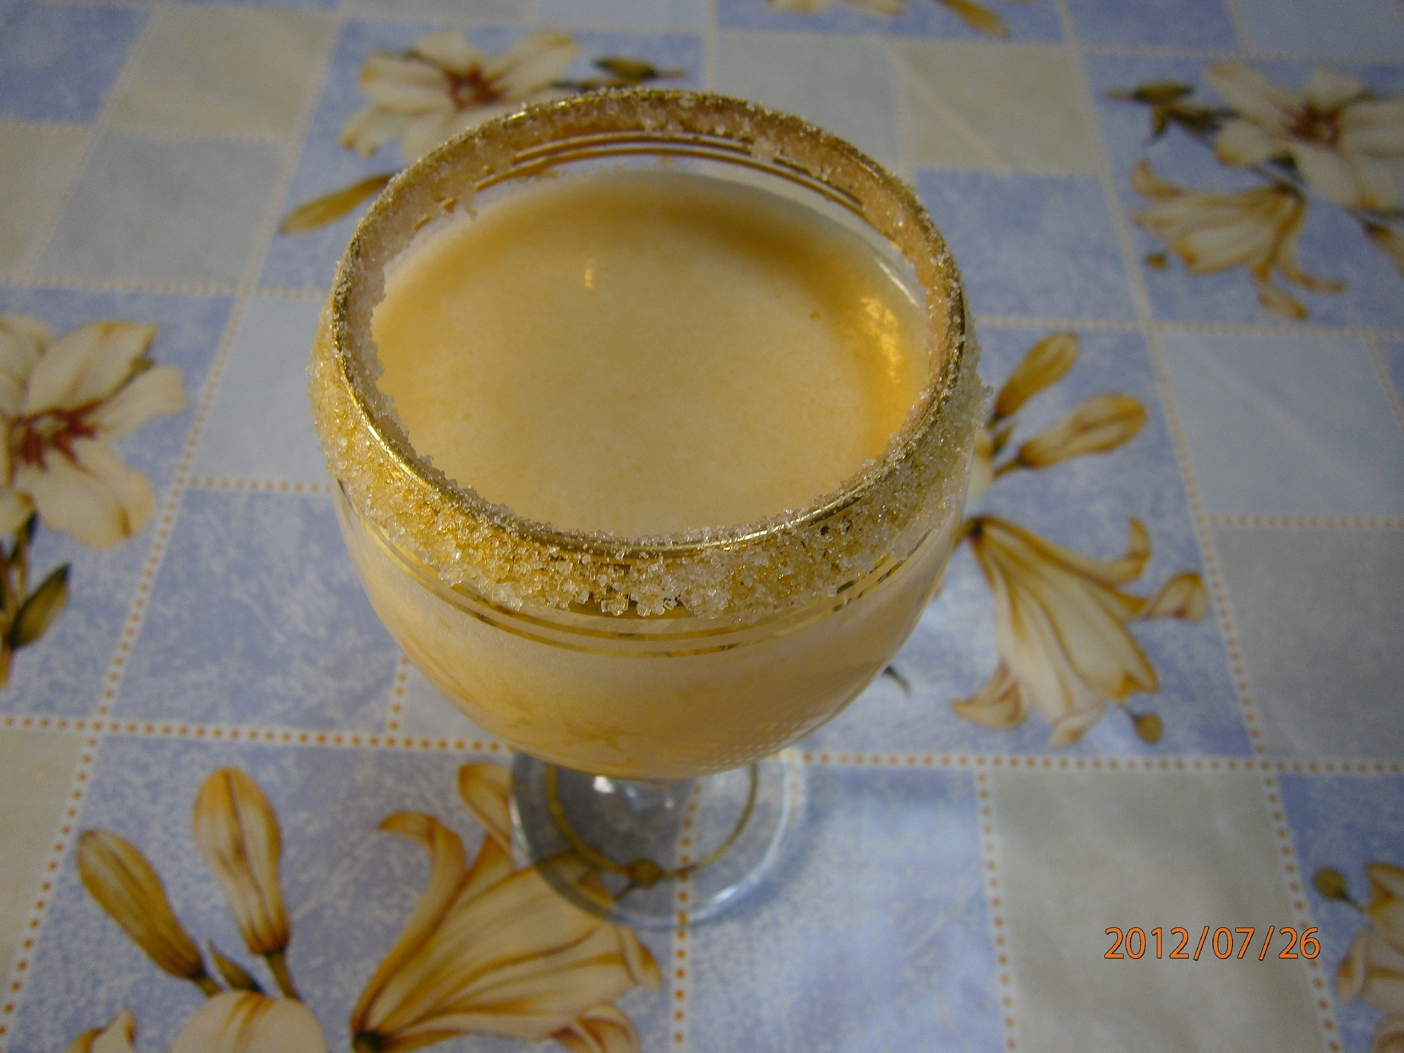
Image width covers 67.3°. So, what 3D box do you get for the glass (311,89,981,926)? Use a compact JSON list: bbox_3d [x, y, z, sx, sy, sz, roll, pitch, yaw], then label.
[{"bbox_3d":[-0.007,0.014,0.146,0.064,0.132,0.064,1,59,-2],"label":"glass"}]

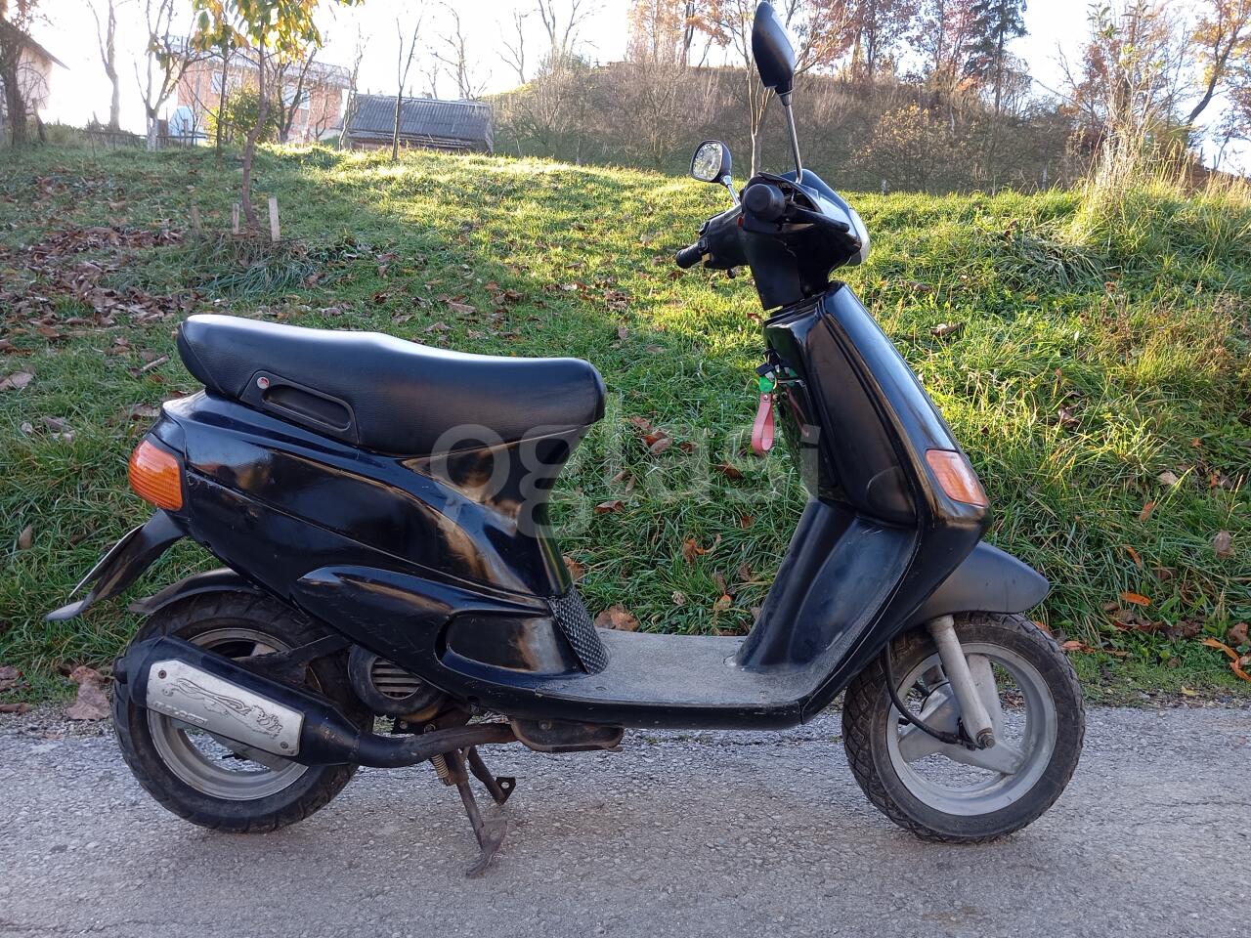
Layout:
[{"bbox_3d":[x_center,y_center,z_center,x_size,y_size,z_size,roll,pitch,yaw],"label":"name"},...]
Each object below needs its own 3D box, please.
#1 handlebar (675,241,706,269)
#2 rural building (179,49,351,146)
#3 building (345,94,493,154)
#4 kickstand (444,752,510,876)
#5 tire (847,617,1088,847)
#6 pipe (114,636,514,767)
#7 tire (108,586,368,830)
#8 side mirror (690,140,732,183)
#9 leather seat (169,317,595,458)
[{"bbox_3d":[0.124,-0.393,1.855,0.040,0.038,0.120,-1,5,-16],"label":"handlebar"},{"bbox_3d":[-22.800,-21.600,62.000,9.500,5.600,8.000,-3,6,-38],"label":"rural building"},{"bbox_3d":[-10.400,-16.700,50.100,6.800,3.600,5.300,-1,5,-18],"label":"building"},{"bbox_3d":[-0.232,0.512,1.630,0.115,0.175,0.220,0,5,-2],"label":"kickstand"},{"bbox_3d":[0.557,0.419,1.667,0.410,0.410,0.100,0,5,-5],"label":"tire"},{"bbox_3d":[-0.460,0.352,1.530,0.590,0.190,0.140,0,5,-1],"label":"pipe"},{"bbox_3d":[-0.612,0.385,1.630,0.410,0.410,0.100,0,5,-2],"label":"tire"},{"bbox_3d":[0.159,-0.571,1.880,0.045,0.085,0.110,-2,5,-24],"label":"side mirror"},{"bbox_3d":[-0.364,-0.134,1.597,0.670,0.210,0.260,1,5,0],"label":"leather seat"}]

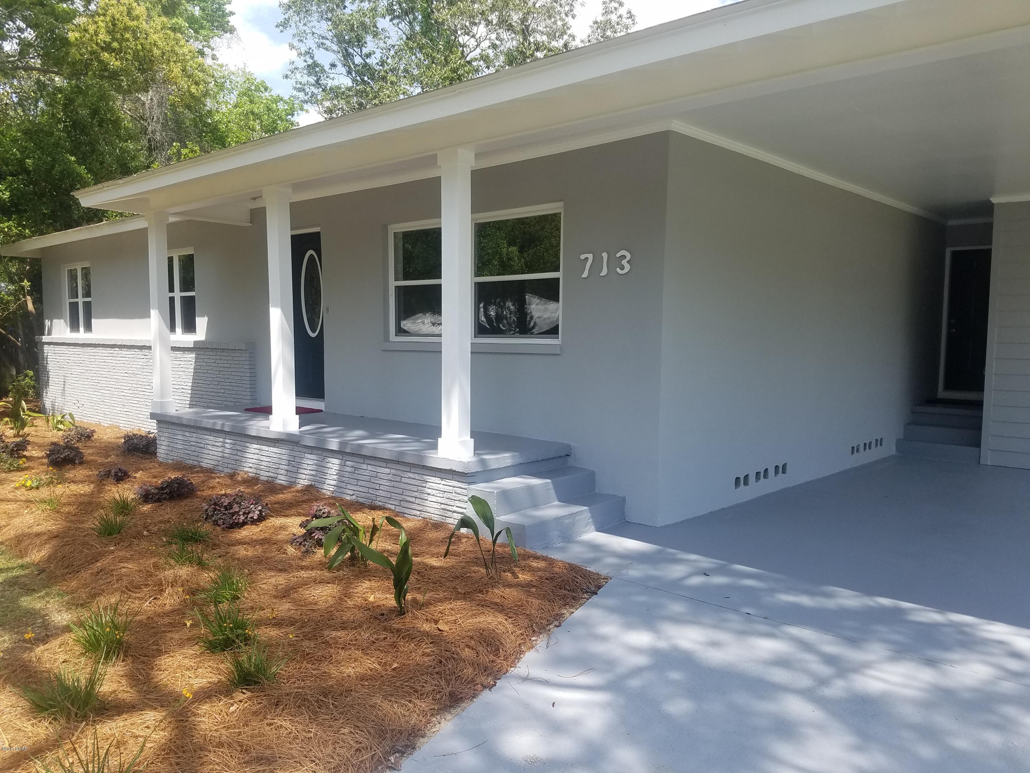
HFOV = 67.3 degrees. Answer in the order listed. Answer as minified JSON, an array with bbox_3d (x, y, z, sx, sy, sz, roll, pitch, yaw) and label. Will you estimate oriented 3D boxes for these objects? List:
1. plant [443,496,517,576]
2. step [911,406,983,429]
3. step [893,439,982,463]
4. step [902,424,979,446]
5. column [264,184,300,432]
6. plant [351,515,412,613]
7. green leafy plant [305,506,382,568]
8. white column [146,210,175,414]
[{"bbox_3d":[-0.219,0.955,4.983,0.484,0.521,0.360,0,4,0],"label":"plant"},{"bbox_3d":[6.100,0.409,10.694,1.040,0.230,0.360,4,5,42],"label":"step"},{"bbox_3d":[5.686,0.834,10.297,1.040,0.200,0.330,4,5,42],"label":"step"},{"bbox_3d":[5.902,0.642,10.506,1.040,0.190,0.310,4,5,42],"label":"step"},{"bbox_3d":[-2.380,-0.785,7.946,0.210,2.450,0.210,4,5,42],"label":"column"},{"bbox_3d":[-0.742,0.989,4.306,0.346,0.548,0.300,0,4,0],"label":"plant"},{"bbox_3d":[-1.137,0.996,5.137,0.520,0.401,0.400,0,4,0],"label":"green leafy plant"},{"bbox_3d":[-4.431,-0.925,9.695,0.210,2.470,0.210,4,5,42],"label":"white column"}]

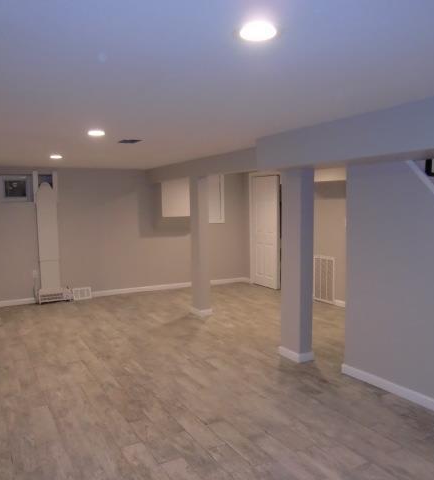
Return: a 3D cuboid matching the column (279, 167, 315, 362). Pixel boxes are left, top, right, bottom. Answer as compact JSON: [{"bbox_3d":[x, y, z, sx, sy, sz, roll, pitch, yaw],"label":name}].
[{"bbox_3d":[0.779,0.240,4.347,0.185,1.848,0.326,-4,6,-29],"label":"column"}]

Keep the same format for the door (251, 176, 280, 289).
[{"bbox_3d":[0.865,-0.150,7.997,0.050,2.010,0.720,-4,6,-29],"label":"door"}]

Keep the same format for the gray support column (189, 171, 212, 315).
[{"bbox_3d":[-0.218,0.098,6.069,0.186,1.871,0.336,-4,6,-29],"label":"gray support column"}]

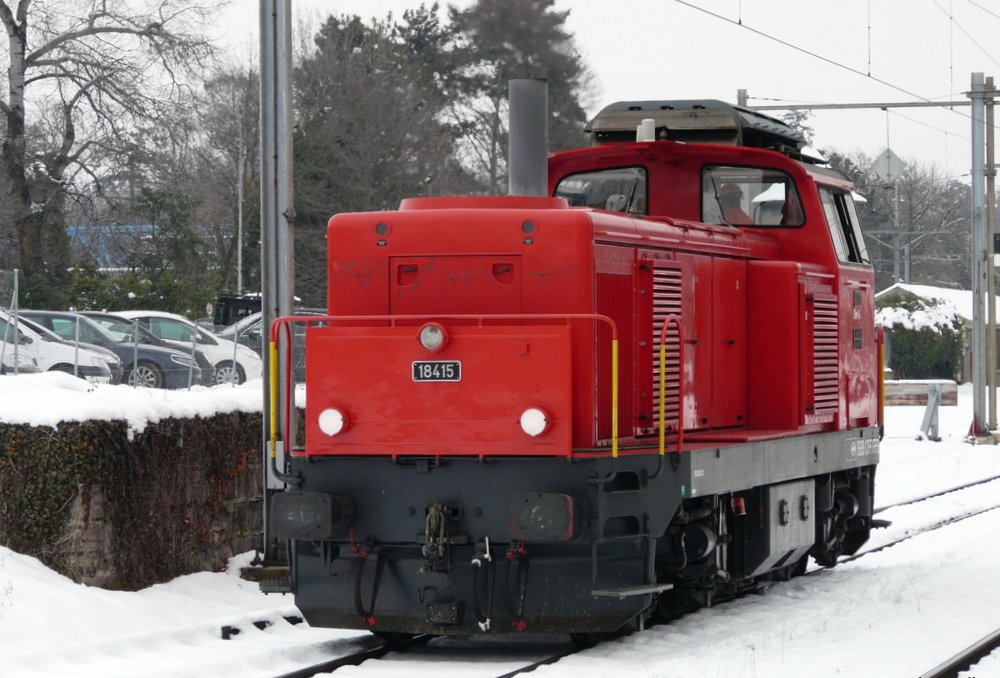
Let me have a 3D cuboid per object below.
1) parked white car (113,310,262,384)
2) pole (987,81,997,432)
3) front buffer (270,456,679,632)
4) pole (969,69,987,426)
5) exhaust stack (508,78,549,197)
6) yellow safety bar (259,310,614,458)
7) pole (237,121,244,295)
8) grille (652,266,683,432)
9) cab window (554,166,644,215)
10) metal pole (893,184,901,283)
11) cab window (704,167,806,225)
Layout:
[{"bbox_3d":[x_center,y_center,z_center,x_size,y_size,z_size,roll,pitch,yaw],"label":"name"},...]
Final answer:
[{"bbox_3d":[-5.810,0.252,66.850,4.250,1.500,1.780,0,0,15],"label":"parked white car"},{"bbox_3d":[11.743,-2.054,89.000,0.180,8.500,0.180,-1,0,15],"label":"pole"},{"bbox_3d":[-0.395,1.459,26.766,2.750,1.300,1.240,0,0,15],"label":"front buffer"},{"bbox_3d":[11.330,-1.995,88.000,0.290,8.600,0.290,-1,0,15],"label":"pole"},{"bbox_3d":[0.225,-1.511,29.161,0.320,1.040,0.320,0,0,15],"label":"exhaust stack"},{"bbox_3d":[-0.431,0.339,26.649,2.600,1.040,0.160,0,0,15],"label":"yellow safety bar"},{"bbox_3d":[-7.799,-2.798,112.000,0.130,7.540,0.130,0,0,15],"label":"pole"},{"bbox_3d":[1.328,0.088,29.389,0.070,1.310,1.030,0,0,15],"label":"grille"},{"bbox_3d":[0.905,-1.298,34.609,0.950,0.550,0.070,0,0,15],"label":"cab window"},{"bbox_3d":[18.087,-2.522,170.000,0.220,9.330,0.220,0,0,15],"label":"metal pole"},{"bbox_3d":[2.335,-1.306,34.230,0.950,0.550,0.070,0,0,15],"label":"cab window"}]

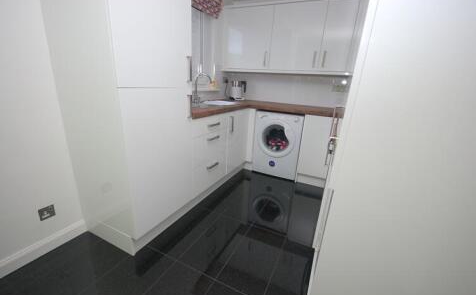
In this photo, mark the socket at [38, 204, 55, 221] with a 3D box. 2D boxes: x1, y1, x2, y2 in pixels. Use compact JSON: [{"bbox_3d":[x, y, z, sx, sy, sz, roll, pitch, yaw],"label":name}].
[{"bbox_3d":[-1.274,0.436,1.334,0.010,0.086,0.086,10,18,23],"label":"socket"}]

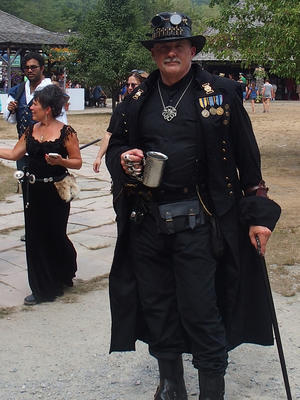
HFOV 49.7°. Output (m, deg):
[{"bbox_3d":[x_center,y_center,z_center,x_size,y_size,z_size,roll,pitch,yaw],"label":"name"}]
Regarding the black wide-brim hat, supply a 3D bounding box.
[{"bbox_3d":[0.107,-0.762,1.480,0.300,0.155,0.340,3,13,15],"label":"black wide-brim hat"}]

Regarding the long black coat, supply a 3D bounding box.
[{"bbox_3d":[0.217,0.033,1.630,0.840,1.400,0.480,3,13,12],"label":"long black coat"}]

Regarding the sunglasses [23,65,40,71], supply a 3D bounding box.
[{"bbox_3d":[-1.026,-1.144,2.800,0.145,0.045,0.140,2,13,8],"label":"sunglasses"}]

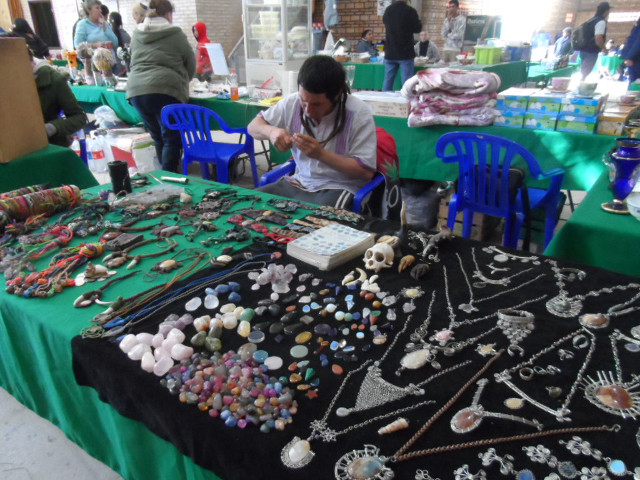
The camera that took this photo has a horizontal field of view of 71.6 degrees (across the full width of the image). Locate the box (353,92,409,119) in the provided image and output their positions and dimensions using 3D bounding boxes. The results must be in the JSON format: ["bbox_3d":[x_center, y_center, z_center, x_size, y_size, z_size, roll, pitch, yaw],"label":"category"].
[{"bbox_3d":[0.503,-1.035,3.353,0.480,0.130,0.380,13,28,26],"label":"box"}]

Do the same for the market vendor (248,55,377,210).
[{"bbox_3d":[-0.045,-0.245,2.120,0.600,1.220,0.720,11,27,22],"label":"market vendor"}]

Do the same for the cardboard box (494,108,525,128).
[{"bbox_3d":[1.303,-0.833,2.955,0.184,0.095,0.360,15,29,30],"label":"cardboard box"}]

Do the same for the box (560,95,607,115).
[{"bbox_3d":[1.616,-0.834,2.730,0.196,0.095,0.360,15,29,30],"label":"box"}]

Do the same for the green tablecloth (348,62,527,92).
[{"bbox_3d":[2.097,-3.063,8.755,2.700,0.750,1.400,14,28,28],"label":"green tablecloth"}]

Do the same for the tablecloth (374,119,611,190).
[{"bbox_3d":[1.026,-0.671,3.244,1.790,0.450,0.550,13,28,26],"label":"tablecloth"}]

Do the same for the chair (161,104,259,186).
[{"bbox_3d":[-0.896,-0.728,3.668,0.570,0.815,0.540,10,26,21],"label":"chair"}]

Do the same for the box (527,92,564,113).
[{"bbox_3d":[1.457,-0.877,2.824,0.184,0.095,0.360,15,29,30],"label":"box"}]

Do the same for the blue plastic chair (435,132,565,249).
[{"bbox_3d":[1.025,-0.240,2.603,0.540,0.815,0.570,-21,32,-38],"label":"blue plastic chair"}]

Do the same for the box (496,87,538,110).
[{"bbox_3d":[1.303,-0.919,2.915,0.184,0.095,0.360,15,29,30],"label":"box"}]

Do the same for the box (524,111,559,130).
[{"bbox_3d":[1.457,-0.791,2.864,0.184,0.095,0.360,15,29,30],"label":"box"}]

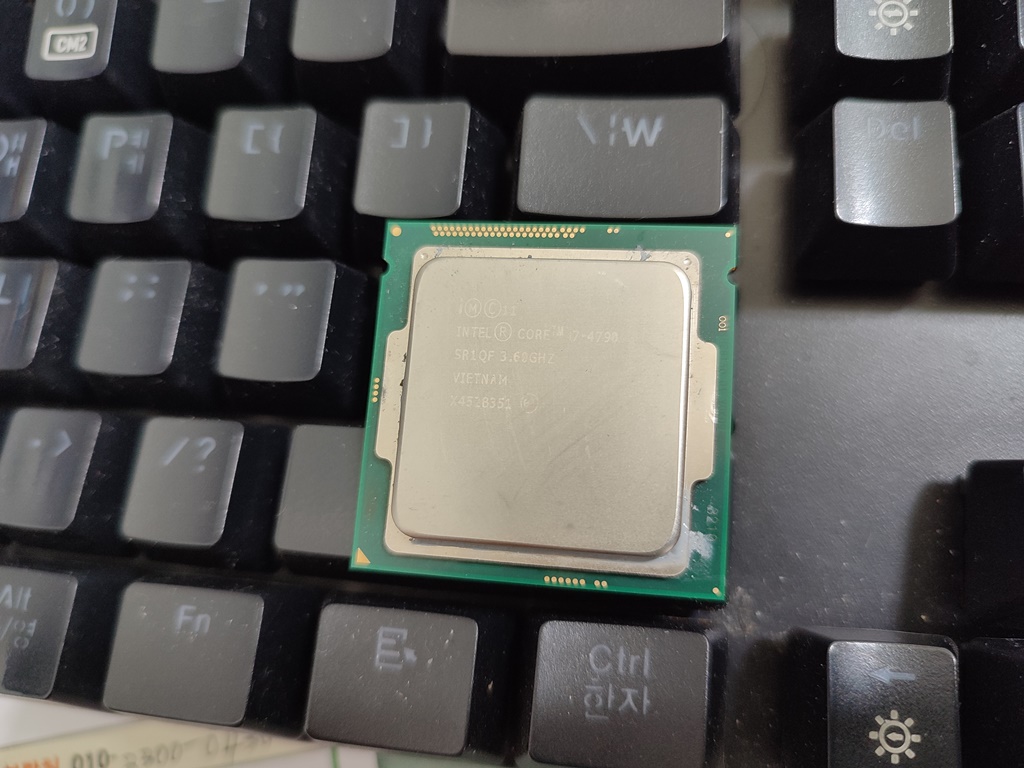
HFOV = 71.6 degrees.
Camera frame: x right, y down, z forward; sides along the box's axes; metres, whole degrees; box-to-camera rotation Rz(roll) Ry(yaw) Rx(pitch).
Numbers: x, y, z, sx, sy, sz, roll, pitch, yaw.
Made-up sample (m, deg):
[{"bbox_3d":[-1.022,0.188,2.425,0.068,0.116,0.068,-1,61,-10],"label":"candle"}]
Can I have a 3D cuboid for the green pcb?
[{"bbox_3d":[0.003,0.001,0.072,0.037,0.004,0.037,3,80,10],"label":"green pcb"}]

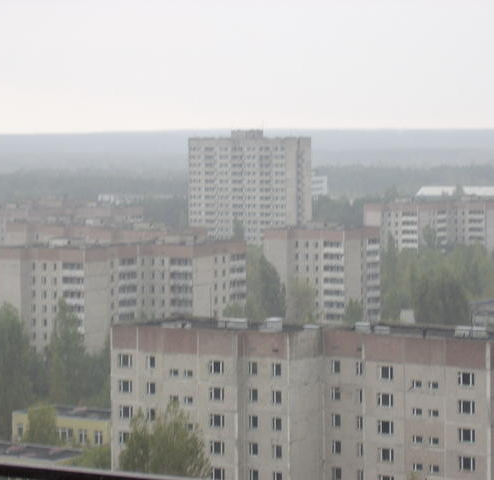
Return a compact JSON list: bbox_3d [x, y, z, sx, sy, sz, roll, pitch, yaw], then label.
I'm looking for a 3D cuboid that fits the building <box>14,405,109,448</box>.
[{"bbox_3d":[-27.140,30.820,264.640,17.500,7.500,10.500,2,4,28],"label":"building"}]

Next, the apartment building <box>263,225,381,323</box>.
[{"bbox_3d":[17.700,11.410,392.660,20.500,28.300,18.000,2,4,29],"label":"apartment building"}]

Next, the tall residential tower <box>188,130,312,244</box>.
[{"bbox_3d":[0.890,-12.970,588.450,38.000,51.000,19.000,2,4,28],"label":"tall residential tower"}]

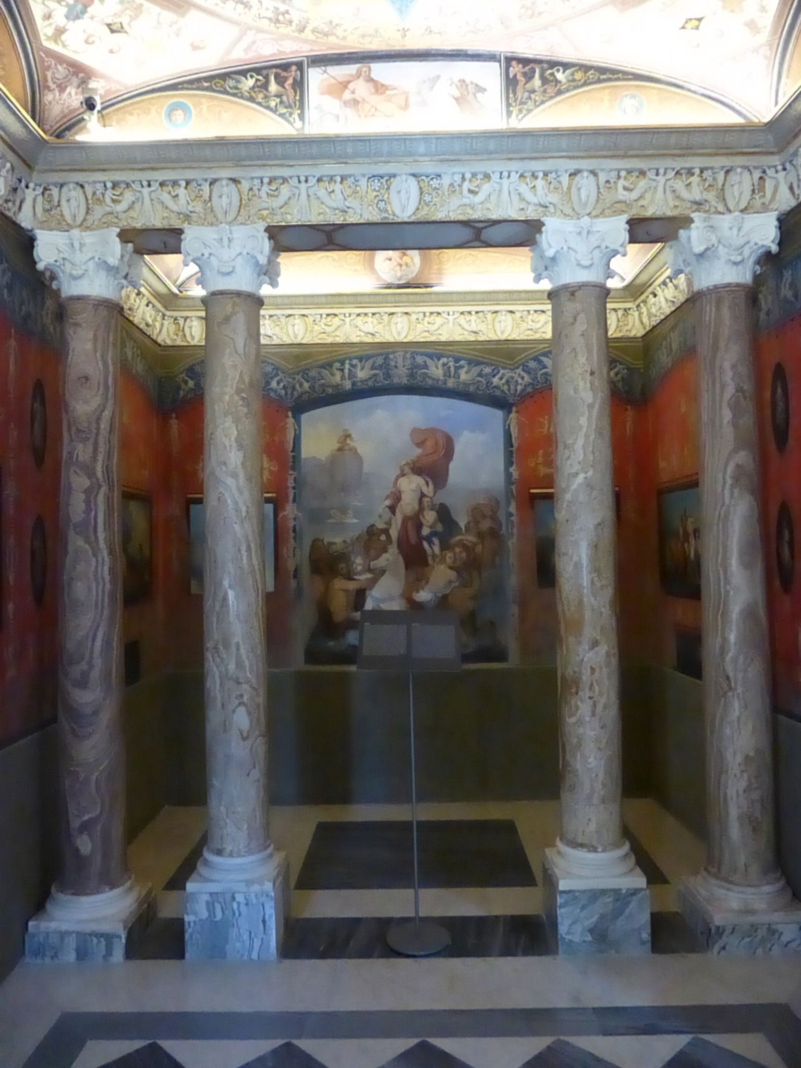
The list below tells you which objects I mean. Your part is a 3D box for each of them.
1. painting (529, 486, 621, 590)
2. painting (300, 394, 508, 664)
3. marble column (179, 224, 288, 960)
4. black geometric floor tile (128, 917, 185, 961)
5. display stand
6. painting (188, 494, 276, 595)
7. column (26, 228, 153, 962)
[{"bbox_3d":[1.115,0.026,4.932,0.581,0.657,0.060,-1,1,0],"label":"painting"},{"bbox_3d":[0.026,-0.034,4.981,1.332,1.737,0.050,-1,-1,0],"label":"painting"},{"bbox_3d":[-0.692,0.217,3.271,0.371,2.953,0.346,-1,-1,0],"label":"marble column"},{"bbox_3d":[-0.971,1.698,3.235,0.231,0.012,0.346,-1,-1,0],"label":"black geometric floor tile"},{"bbox_3d":[0.048,1.005,3.231,0.423,1.354,0.280,-1,-1,0],"label":"display stand"},{"bbox_3d":[-1.081,0.066,4.947,0.564,0.643,0.060,-1,1,0],"label":"painting"},{"bbox_3d":[-1.311,0.232,3.300,0.402,2.944,0.395,-1,-1,0],"label":"column"}]

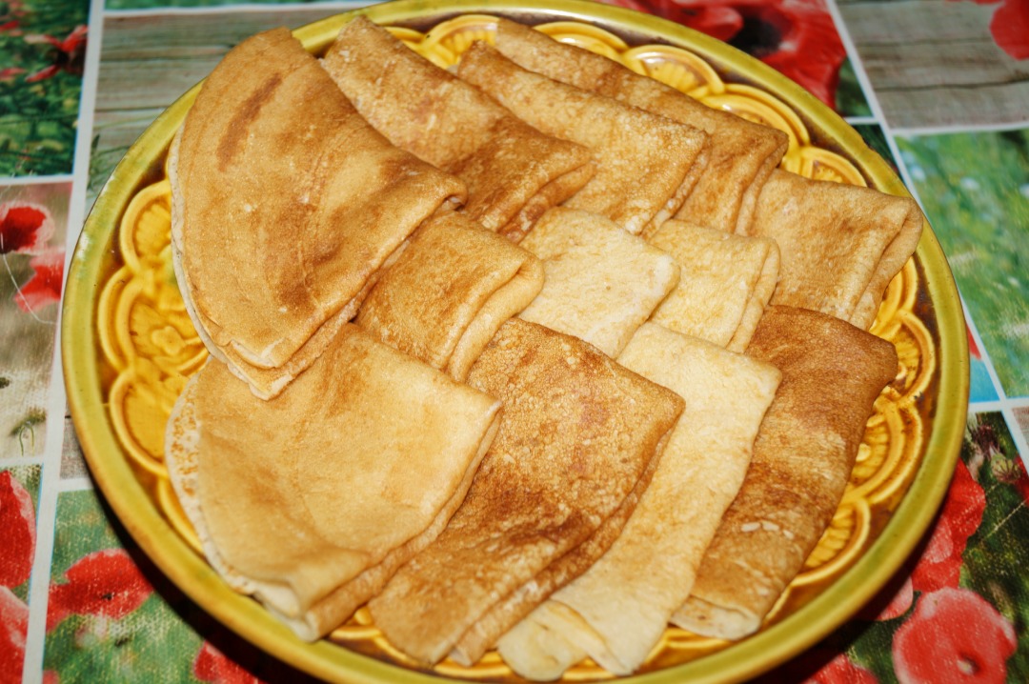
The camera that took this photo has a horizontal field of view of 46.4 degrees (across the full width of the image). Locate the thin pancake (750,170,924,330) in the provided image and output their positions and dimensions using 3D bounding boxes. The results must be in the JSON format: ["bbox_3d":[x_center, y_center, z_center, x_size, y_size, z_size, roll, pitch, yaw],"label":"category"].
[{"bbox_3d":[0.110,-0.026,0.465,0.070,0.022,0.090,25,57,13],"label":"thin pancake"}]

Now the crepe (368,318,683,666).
[{"bbox_3d":[0.000,0.054,0.401,0.080,0.021,0.120,25,57,13],"label":"crepe"}]

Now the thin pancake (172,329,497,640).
[{"bbox_3d":[-0.071,0.036,0.407,0.106,0.024,0.106,30,59,17],"label":"thin pancake"}]

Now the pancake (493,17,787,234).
[{"bbox_3d":[0.035,-0.085,0.505,0.139,0.020,0.066,25,57,13],"label":"pancake"}]

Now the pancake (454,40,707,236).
[{"bbox_3d":[0.015,-0.080,0.497,0.113,0.021,0.068,25,57,13],"label":"pancake"}]

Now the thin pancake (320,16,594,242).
[{"bbox_3d":[-0.033,-0.086,0.495,0.130,0.022,0.068,30,58,16],"label":"thin pancake"}]

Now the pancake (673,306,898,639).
[{"bbox_3d":[0.089,0.048,0.417,0.054,0.019,0.128,25,57,13],"label":"pancake"}]

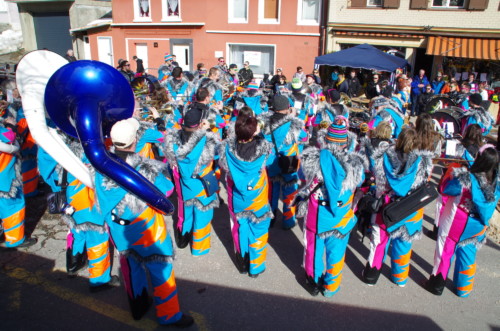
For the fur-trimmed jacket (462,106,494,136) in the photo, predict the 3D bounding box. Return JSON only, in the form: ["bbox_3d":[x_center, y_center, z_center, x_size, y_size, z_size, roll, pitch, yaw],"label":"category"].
[{"bbox_3d":[4.090,-0.653,6.700,0.480,0.700,0.560,14,20,34],"label":"fur-trimmed jacket"}]

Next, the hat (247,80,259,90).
[{"bbox_3d":[0.047,-1.497,7.000,0.210,0.200,0.220,1,17,0],"label":"hat"}]

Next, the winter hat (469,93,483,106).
[{"bbox_3d":[4.064,-1.193,6.750,0.250,0.220,0.210,11,19,28],"label":"winter hat"}]

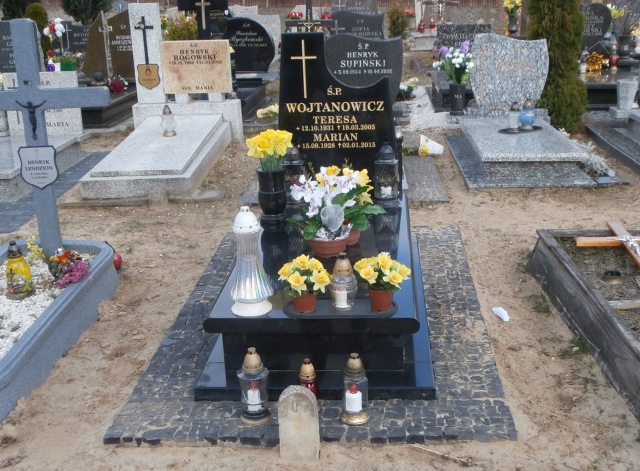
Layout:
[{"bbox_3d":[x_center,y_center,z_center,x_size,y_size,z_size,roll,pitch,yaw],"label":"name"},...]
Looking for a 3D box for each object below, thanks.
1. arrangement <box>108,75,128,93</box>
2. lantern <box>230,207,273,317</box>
[{"bbox_3d":[-2.717,-2.014,9.445,0.255,0.186,0.216,0,20,6],"label":"arrangement"},{"bbox_3d":[-0.267,0.086,2.661,0.172,0.410,0.172,0,20,5],"label":"lantern"}]

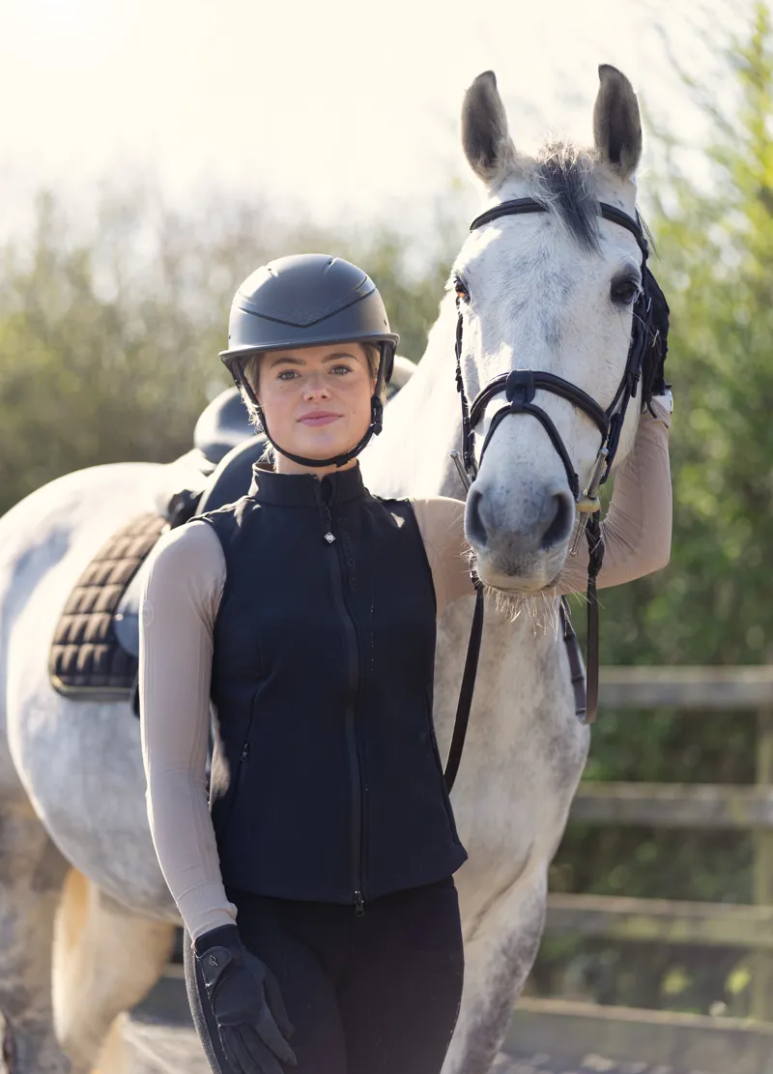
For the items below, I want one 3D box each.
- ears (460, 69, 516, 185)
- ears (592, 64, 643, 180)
[{"bbox_3d":[0.135,-0.543,4.780,0.066,0.150,0.065,-2,2,7],"label":"ears"},{"bbox_3d":[0.306,-0.551,4.780,0.064,0.152,0.065,-3,2,7],"label":"ears"}]

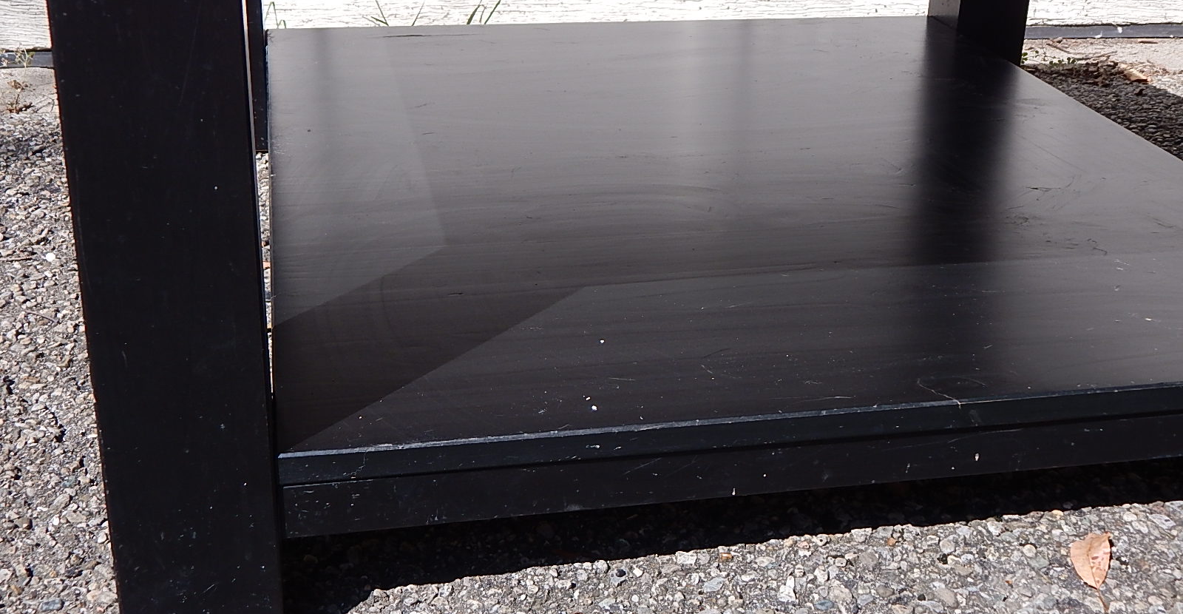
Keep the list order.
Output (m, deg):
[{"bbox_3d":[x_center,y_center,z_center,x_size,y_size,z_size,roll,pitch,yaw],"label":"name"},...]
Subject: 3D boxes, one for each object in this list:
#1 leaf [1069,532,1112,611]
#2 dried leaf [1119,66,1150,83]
[{"bbox_3d":[0.292,0.152,0.853,0.025,0.010,0.074,6,25,10],"label":"leaf"},{"bbox_3d":[0.691,-0.295,1.867,0.042,0.015,0.026,9,25,16],"label":"dried leaf"}]

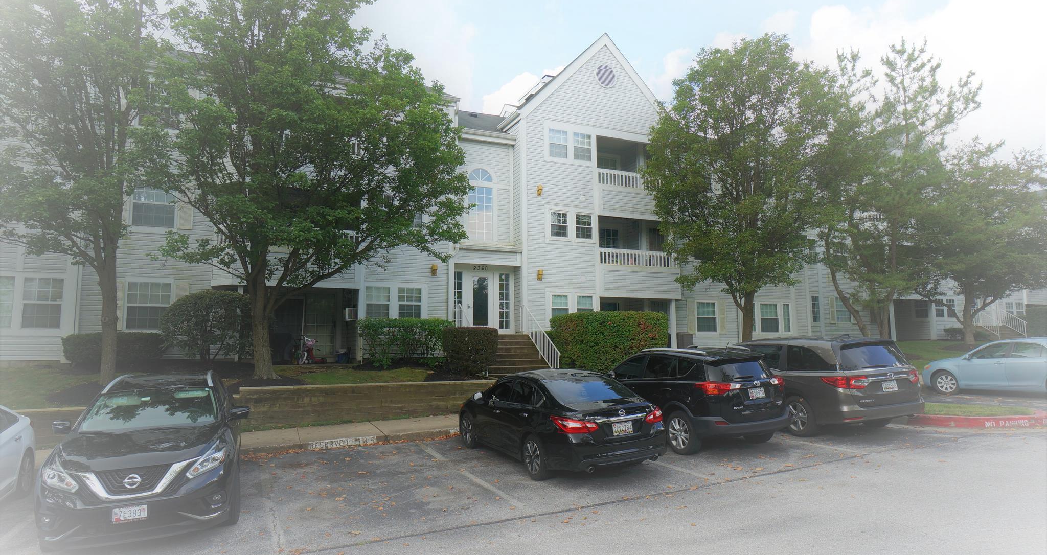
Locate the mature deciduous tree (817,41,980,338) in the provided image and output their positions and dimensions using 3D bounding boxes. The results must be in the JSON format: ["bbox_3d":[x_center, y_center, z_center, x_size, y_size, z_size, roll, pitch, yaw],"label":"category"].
[{"bbox_3d":[14.828,-3.430,24.792,5.800,12.300,5.700,2,-7,-24],"label":"mature deciduous tree"}]

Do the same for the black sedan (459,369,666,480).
[{"bbox_3d":[0.336,2.295,10.375,1.850,1.471,4.875,0,-5,-25],"label":"black sedan"}]

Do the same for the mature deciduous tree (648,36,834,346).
[{"bbox_3d":[7.631,-3.130,21.648,6.500,11.500,6.400,2,-7,-24],"label":"mature deciduous tree"}]

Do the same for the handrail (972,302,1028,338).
[{"bbox_3d":[21.804,2.038,27.923,1.950,1.570,1.150,2,-7,-24],"label":"handrail"}]

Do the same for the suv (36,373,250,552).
[{"bbox_3d":[-4.923,2.255,8.364,1.950,1.700,4.887,-1,-5,-24],"label":"suv"}]

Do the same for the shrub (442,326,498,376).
[{"bbox_3d":[-1.409,1.966,16.184,1.300,1.310,1.100,2,-7,-24],"label":"shrub"}]

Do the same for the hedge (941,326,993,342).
[{"bbox_3d":[19.269,2.457,26.472,2.100,0.630,0.800,2,-7,-24],"label":"hedge"}]

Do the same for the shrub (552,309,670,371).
[{"bbox_3d":[2.465,1.807,17.857,3.200,1.680,1.350,2,-7,-24],"label":"shrub"}]

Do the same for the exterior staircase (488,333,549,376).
[{"bbox_3d":[-0.185,2.296,17.003,1.860,1.450,2.250,2,-7,-24],"label":"exterior staircase"}]

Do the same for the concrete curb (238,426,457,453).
[{"bbox_3d":[-3.360,3.306,12.405,4.312,0.140,0.180,-1,-5,-22],"label":"concrete curb"}]

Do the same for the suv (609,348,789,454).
[{"bbox_3d":[2.788,2.169,11.553,1.870,1.690,4.570,-1,-5,-24],"label":"suv"}]

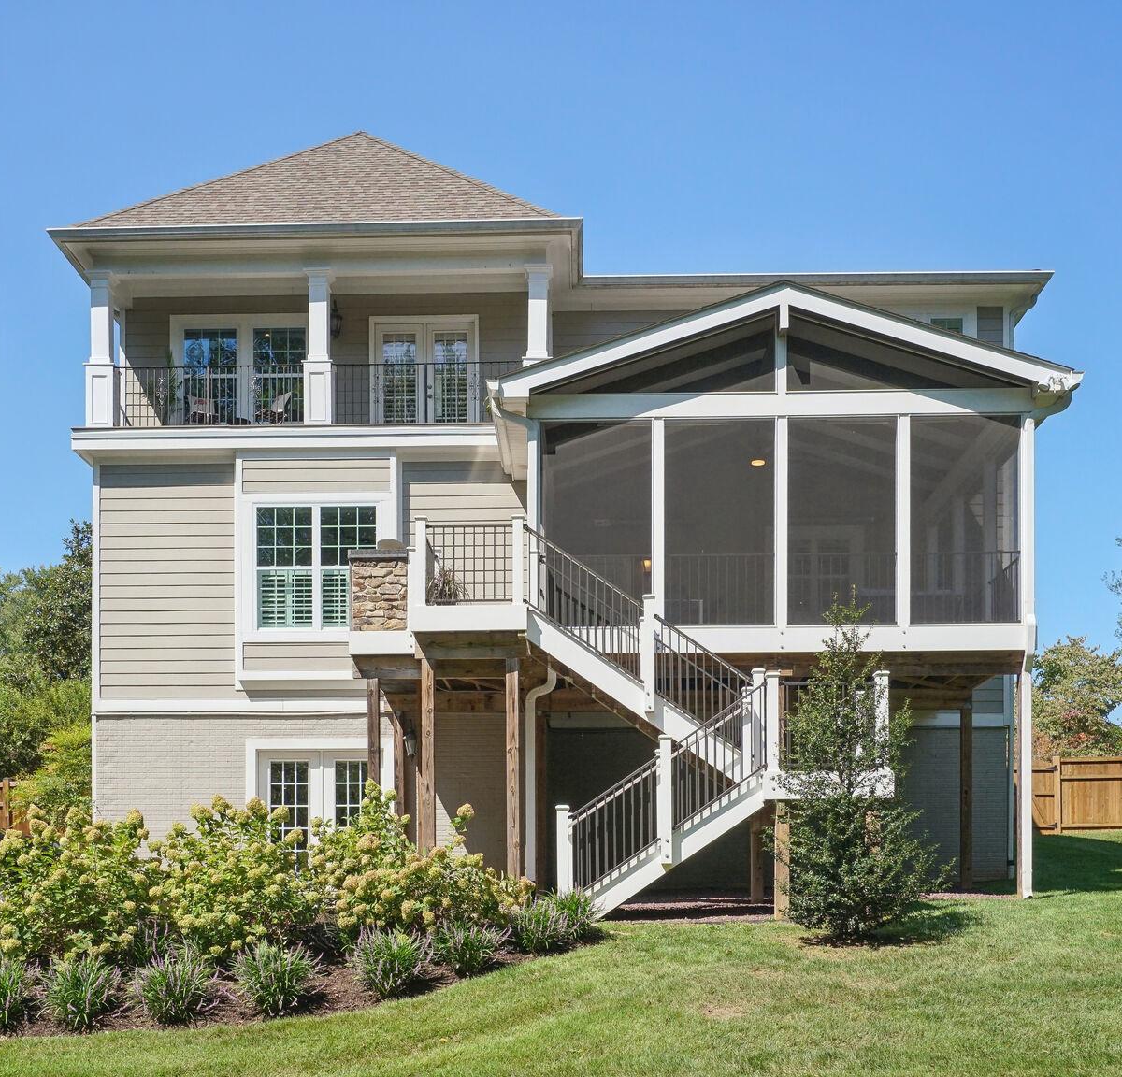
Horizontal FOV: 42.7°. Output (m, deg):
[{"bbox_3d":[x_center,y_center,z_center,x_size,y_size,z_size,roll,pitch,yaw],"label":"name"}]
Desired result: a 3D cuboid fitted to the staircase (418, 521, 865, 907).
[{"bbox_3d":[0.930,1.980,16.750,5.300,4.350,2.350,0,-2,3],"label":"staircase"}]

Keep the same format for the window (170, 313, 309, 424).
[{"bbox_3d":[-4.842,-2.541,21.900,2.220,1.740,0.150,0,-2,3],"label":"window"}]

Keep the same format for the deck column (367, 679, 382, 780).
[{"bbox_3d":[-2.339,3.070,18.000,0.150,2.600,0.150,0,-2,3],"label":"deck column"}]

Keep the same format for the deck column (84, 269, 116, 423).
[{"bbox_3d":[-6.683,-2.725,20.800,0.410,2.260,0.410,0,-2,3],"label":"deck column"}]

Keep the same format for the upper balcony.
[{"bbox_3d":[-3.478,-2.069,21.100,5.850,1.020,1.450,0,-2,3],"label":"upper balcony"}]

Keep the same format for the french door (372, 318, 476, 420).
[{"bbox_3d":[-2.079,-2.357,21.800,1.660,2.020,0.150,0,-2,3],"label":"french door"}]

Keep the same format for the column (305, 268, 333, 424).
[{"bbox_3d":[-3.468,-2.735,20.600,0.400,2.260,0.400,0,-2,3],"label":"column"}]

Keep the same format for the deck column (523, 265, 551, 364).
[{"bbox_3d":[-0.351,-2.787,20.450,0.400,2.240,0.400,0,-2,3],"label":"deck column"}]

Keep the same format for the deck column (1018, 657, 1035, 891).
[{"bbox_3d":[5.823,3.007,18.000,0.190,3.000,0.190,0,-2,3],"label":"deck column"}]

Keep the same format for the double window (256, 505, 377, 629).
[{"bbox_3d":[-3.436,0.400,20.200,1.720,1.770,0.140,0,-2,3],"label":"double window"}]

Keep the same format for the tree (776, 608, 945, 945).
[{"bbox_3d":[3.040,2.358,14.500,1.700,3.420,1.650,0,-2,3],"label":"tree"}]

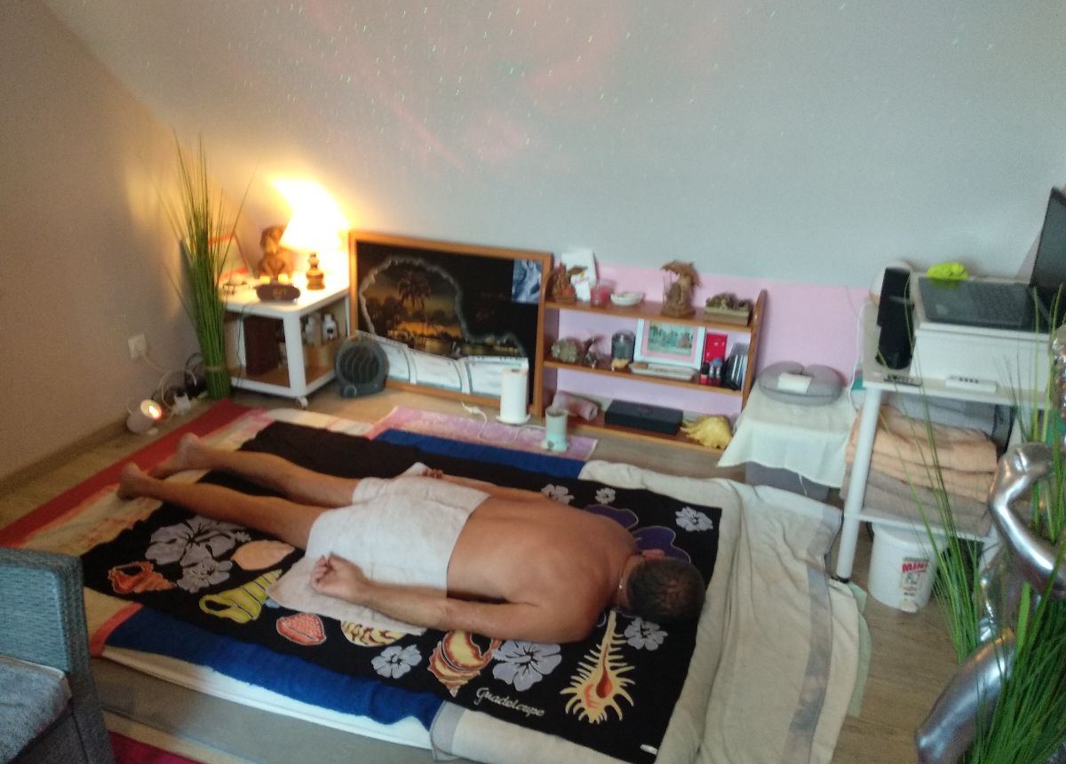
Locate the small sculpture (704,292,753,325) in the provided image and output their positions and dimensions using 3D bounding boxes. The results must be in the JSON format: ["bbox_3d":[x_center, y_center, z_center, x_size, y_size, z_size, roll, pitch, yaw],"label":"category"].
[{"bbox_3d":[0.735,-0.277,3.006,0.160,0.095,0.095,8,22,19],"label":"small sculpture"}]

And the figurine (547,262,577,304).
[{"bbox_3d":[0.129,-0.412,3.278,0.120,0.160,0.090,7,22,13],"label":"figurine"}]

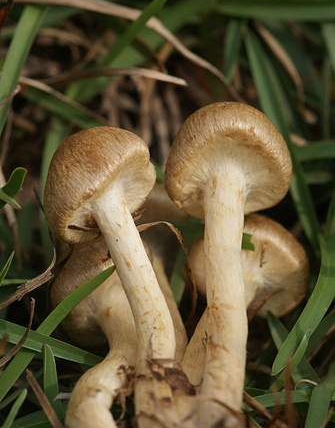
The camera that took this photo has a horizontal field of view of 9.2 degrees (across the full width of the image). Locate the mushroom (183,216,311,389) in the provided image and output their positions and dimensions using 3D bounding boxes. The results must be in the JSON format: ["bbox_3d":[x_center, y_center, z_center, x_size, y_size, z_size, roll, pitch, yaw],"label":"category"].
[{"bbox_3d":[0.023,0.028,0.675,0.038,0.058,0.038,22,-7,0],"label":"mushroom"}]

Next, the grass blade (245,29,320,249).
[{"bbox_3d":[0.039,-0.024,0.700,0.011,0.077,0.011,-18,-3,0],"label":"grass blade"}]

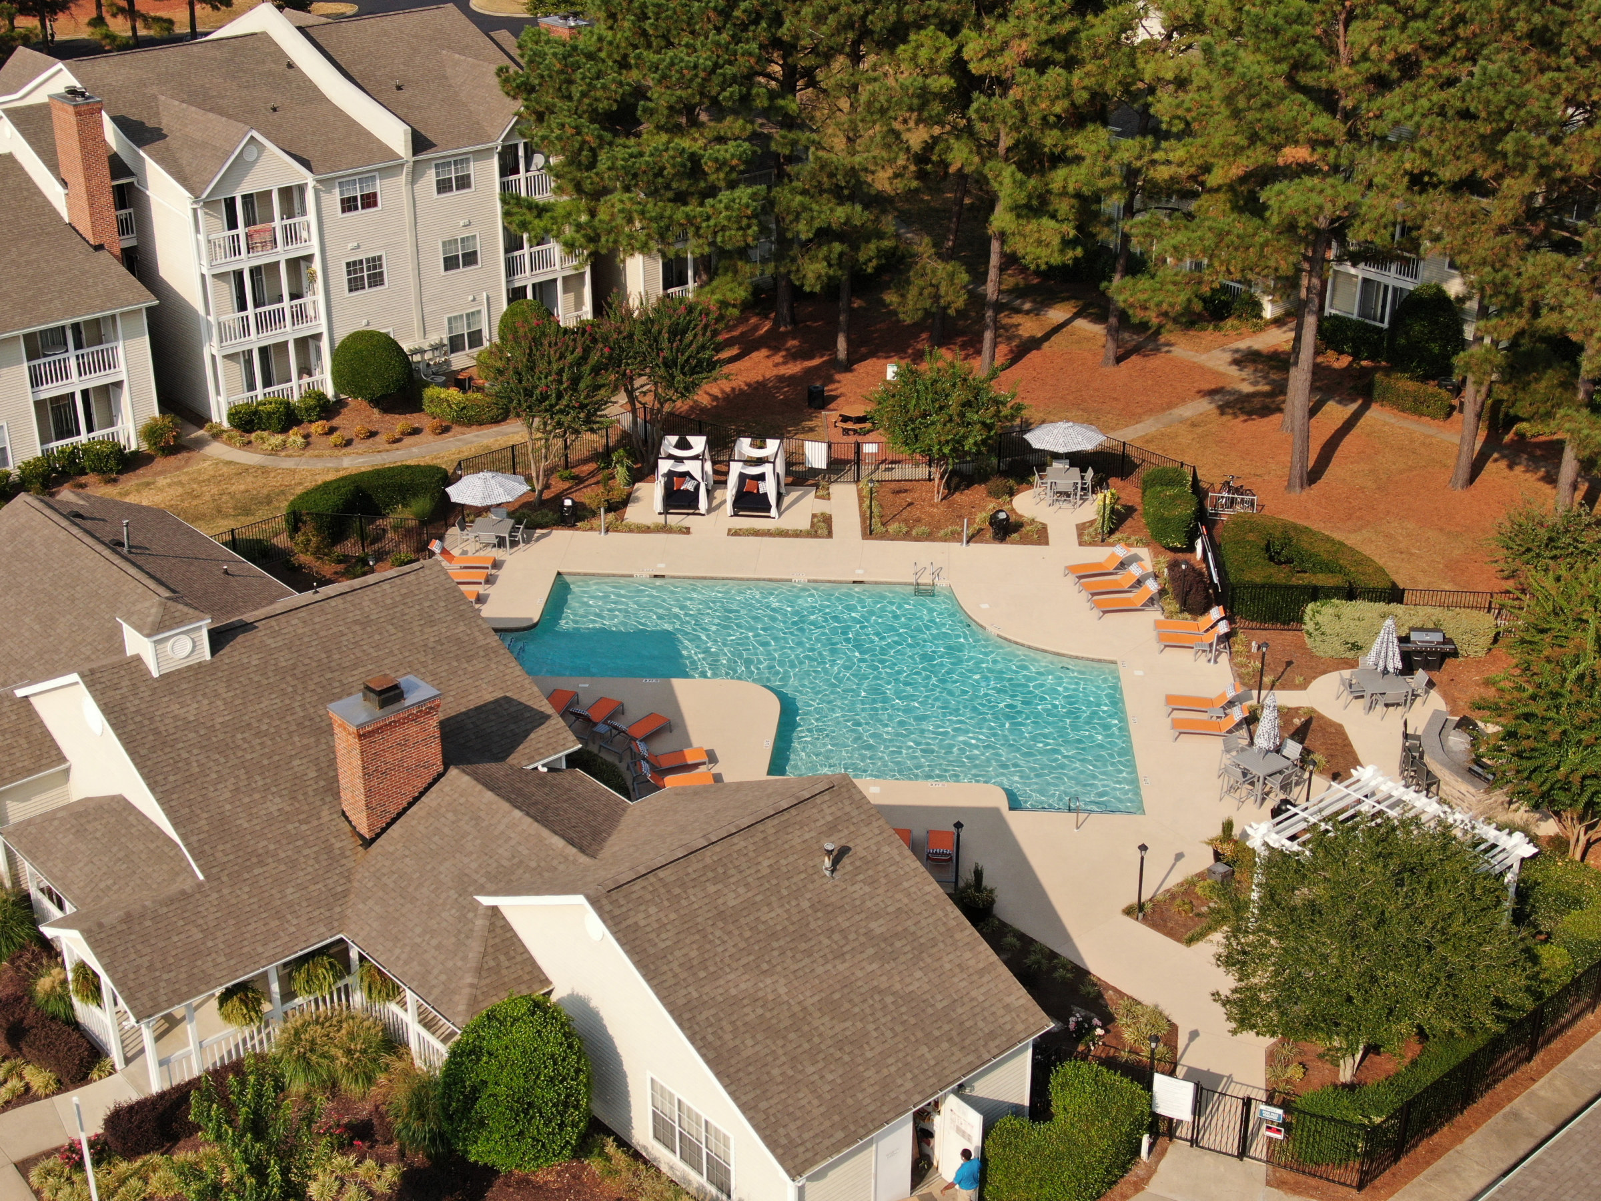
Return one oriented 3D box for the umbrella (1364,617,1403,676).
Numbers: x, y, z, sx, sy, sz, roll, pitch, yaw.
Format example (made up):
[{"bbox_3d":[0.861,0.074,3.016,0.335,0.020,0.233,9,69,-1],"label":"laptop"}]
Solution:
[{"bbox_3d":[15.786,1.604,57.440,0.850,2.560,0.850,-2,23,-5],"label":"umbrella"}]

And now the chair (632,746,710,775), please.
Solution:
[{"bbox_3d":[-3.300,3.968,53.510,1.970,0.820,0.660,-10,27,-21],"label":"chair"}]

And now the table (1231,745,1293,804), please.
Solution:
[{"bbox_3d":[11.476,4.413,53.012,1.060,0.950,1.060,-15,27,-31],"label":"table"}]

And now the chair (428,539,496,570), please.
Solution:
[{"bbox_3d":[-10.564,-1.349,66.577,1.970,0.900,0.690,2,26,4],"label":"chair"}]

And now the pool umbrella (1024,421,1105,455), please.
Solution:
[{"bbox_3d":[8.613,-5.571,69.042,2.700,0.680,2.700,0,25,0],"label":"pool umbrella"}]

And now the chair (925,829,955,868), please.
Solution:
[{"bbox_3d":[3.277,5.876,49.425,0.660,0.820,1.970,2,25,4],"label":"chair"}]

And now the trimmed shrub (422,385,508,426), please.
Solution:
[{"bbox_3d":[-11.874,-6.894,75.371,3.100,1.200,1.600,4,25,9],"label":"trimmed shrub"}]

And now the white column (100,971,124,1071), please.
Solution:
[{"bbox_3d":[-14.170,8.706,43.912,0.160,2.350,0.160,-21,33,-37],"label":"white column"}]

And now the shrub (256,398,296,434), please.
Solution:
[{"bbox_3d":[-19.100,-6.698,77.427,1.300,1.170,1.300,0,26,0],"label":"shrub"}]

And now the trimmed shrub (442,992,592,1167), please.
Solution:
[{"bbox_3d":[-5.470,9.350,41.294,2.920,3.450,2.920,0,26,0],"label":"trimmed shrub"}]

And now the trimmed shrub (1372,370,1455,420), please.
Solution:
[{"bbox_3d":[22.870,-7.661,79.460,3.050,1.150,1.220,22,33,38],"label":"trimmed shrub"}]

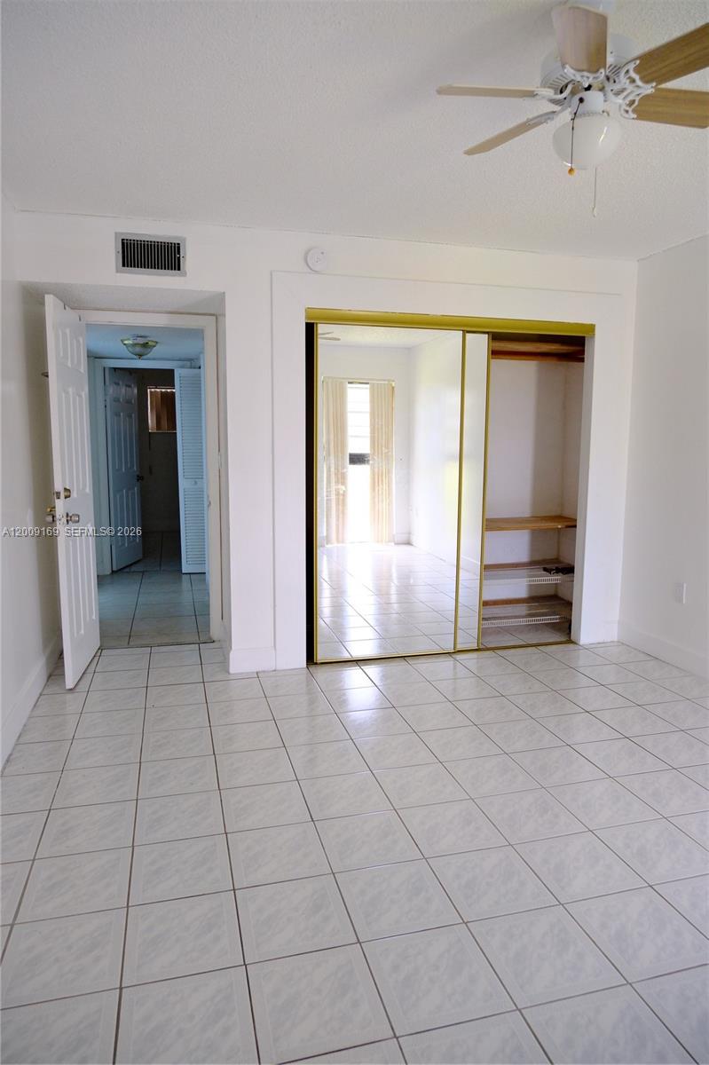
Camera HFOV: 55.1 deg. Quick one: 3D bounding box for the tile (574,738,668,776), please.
[{"bbox_3d":[1.133,0.962,2.896,0.300,0.010,0.300,-2,8,-15],"label":"tile"}]

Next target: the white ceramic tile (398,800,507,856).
[{"bbox_3d":[0.334,1.026,2.365,0.298,0.010,0.298,-2,8,-15],"label":"white ceramic tile"}]

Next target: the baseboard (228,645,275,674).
[{"bbox_3d":[-0.592,0.743,3.955,0.265,0.137,0.018,-2,8,-15],"label":"baseboard"}]

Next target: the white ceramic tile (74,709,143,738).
[{"bbox_3d":[-1.159,0.913,3.241,0.302,0.010,0.302,-2,8,-15],"label":"white ceramic tile"}]

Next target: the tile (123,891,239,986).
[{"bbox_3d":[-0.465,1.101,1.857,0.302,0.010,0.302,-2,8,-15],"label":"tile"}]

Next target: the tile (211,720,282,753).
[{"bbox_3d":[-0.486,0.925,3.074,0.298,0.010,0.298,-2,8,-15],"label":"tile"}]

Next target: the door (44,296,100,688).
[{"bbox_3d":[-1.594,-0.223,3.891,0.037,2.042,0.760,-1,8,-10],"label":"door"}]

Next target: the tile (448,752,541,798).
[{"bbox_3d":[0.546,0.978,2.732,0.298,0.010,0.298,-2,8,-15],"label":"tile"}]

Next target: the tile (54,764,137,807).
[{"bbox_3d":[-0.999,0.992,2.656,0.302,0.010,0.302,-2,8,-15],"label":"tile"}]

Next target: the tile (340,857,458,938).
[{"bbox_3d":[0.121,1.075,1.998,0.298,0.010,0.298,-2,8,-15],"label":"tile"}]

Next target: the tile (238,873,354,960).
[{"bbox_3d":[-0.171,1.086,1.925,0.300,0.010,0.300,-2,8,-15],"label":"tile"}]

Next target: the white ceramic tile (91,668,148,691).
[{"bbox_3d":[-1.318,0.834,3.826,0.302,0.010,0.302,-2,8,-15],"label":"white ceramic tile"}]

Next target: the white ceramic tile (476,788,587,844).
[{"bbox_3d":[0.627,1.019,2.449,0.300,0.010,0.300,-2,8,-15],"label":"white ceramic tile"}]

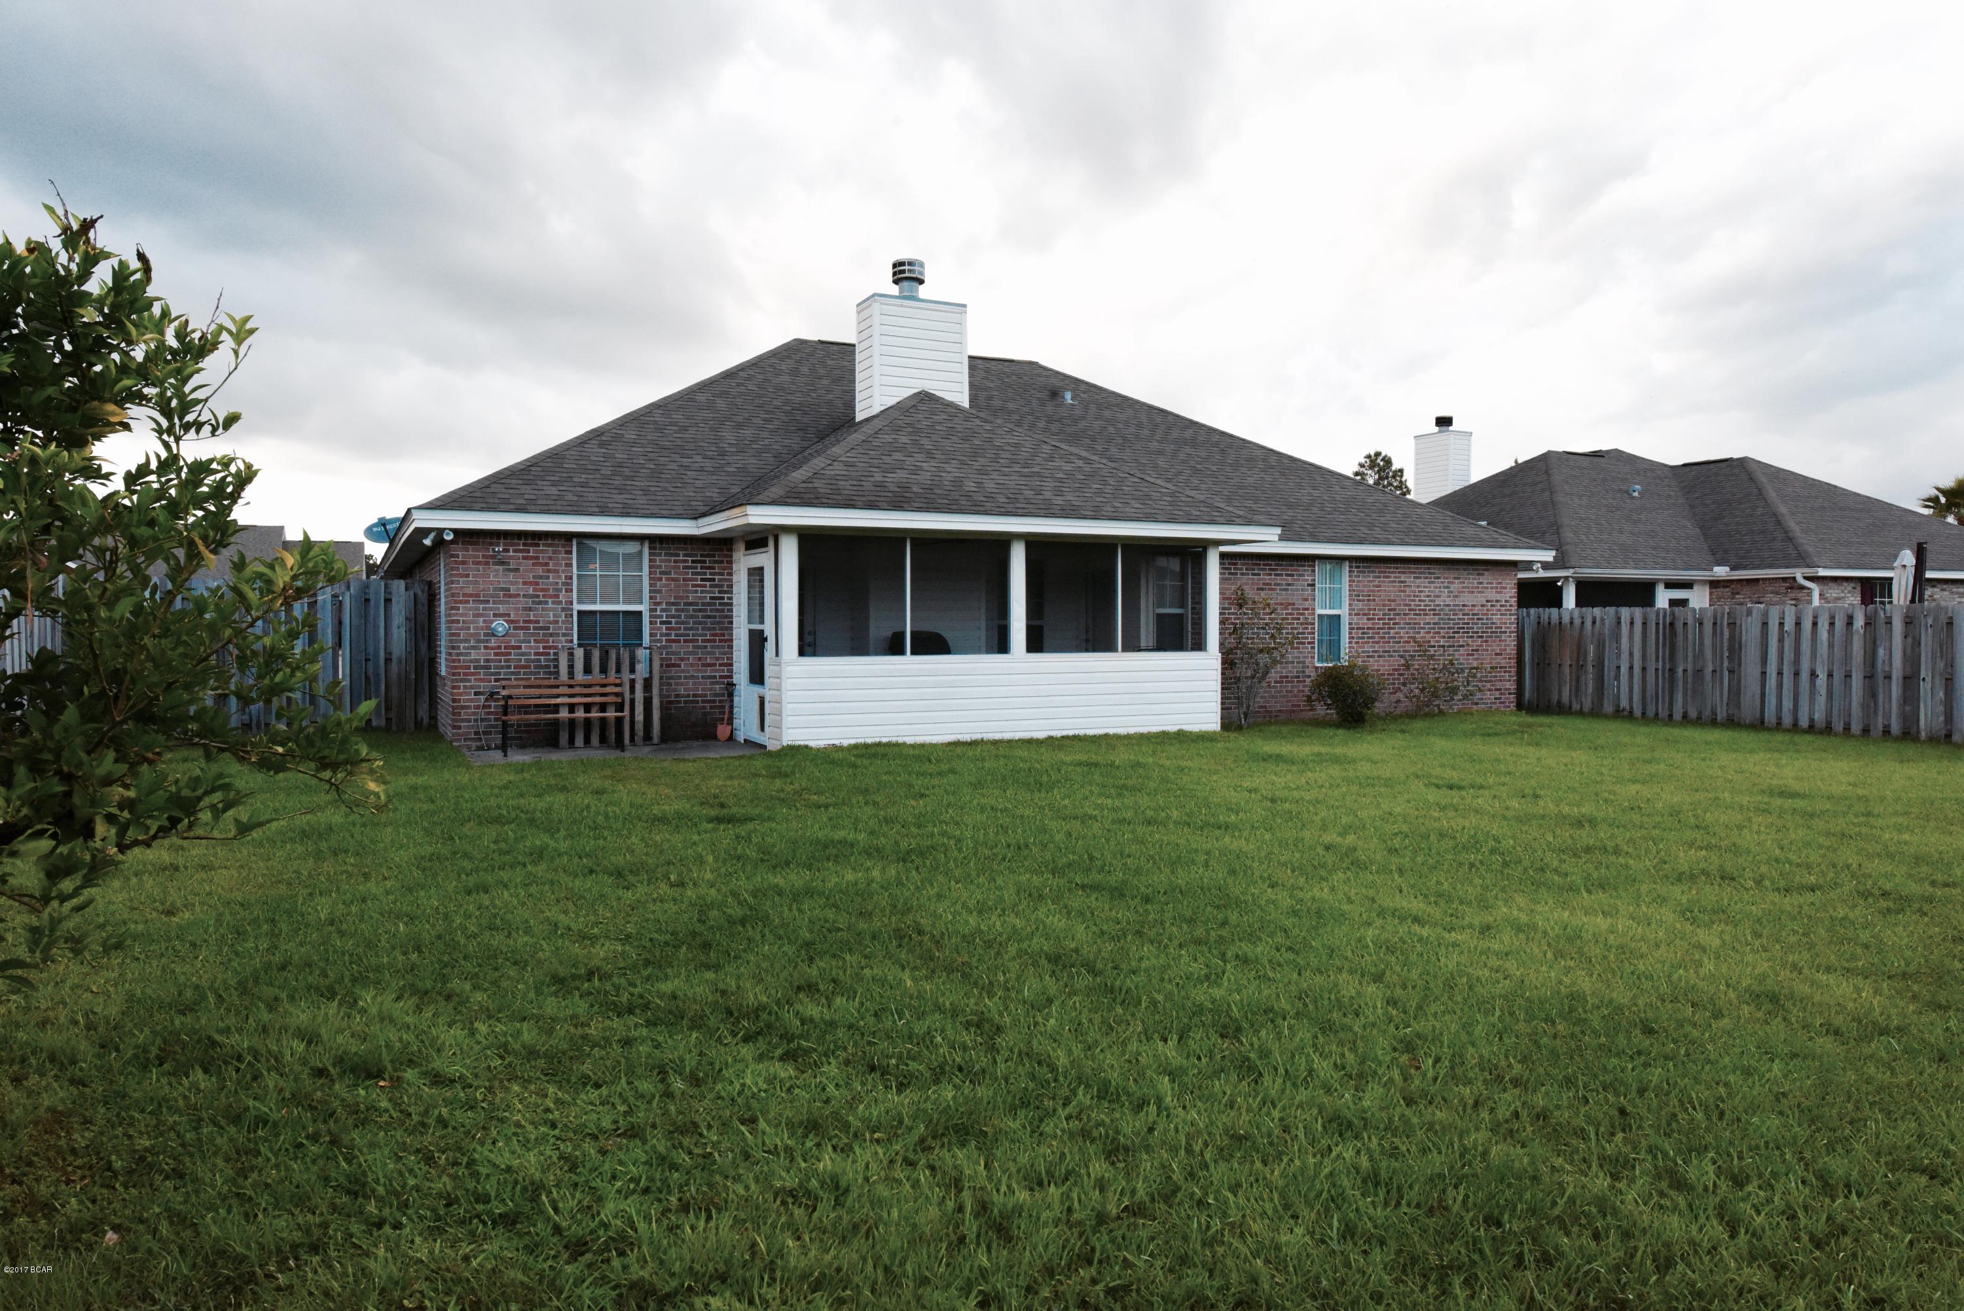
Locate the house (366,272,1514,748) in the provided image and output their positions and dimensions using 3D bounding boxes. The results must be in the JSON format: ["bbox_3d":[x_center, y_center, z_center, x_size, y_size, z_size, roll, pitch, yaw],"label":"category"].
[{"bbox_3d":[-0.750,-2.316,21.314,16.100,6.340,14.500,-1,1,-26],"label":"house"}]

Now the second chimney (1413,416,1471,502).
[{"bbox_3d":[11.864,-4.872,33.741,0.690,2.400,1.280,-1,1,-26],"label":"second chimney"}]

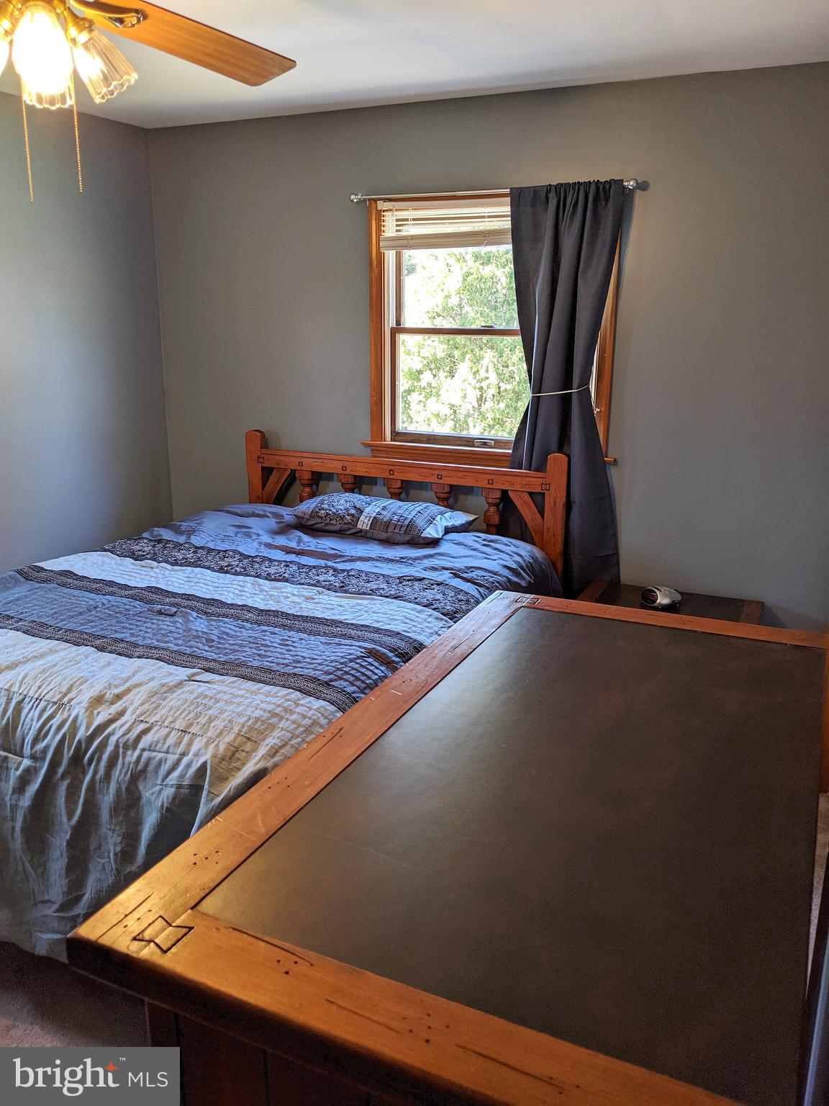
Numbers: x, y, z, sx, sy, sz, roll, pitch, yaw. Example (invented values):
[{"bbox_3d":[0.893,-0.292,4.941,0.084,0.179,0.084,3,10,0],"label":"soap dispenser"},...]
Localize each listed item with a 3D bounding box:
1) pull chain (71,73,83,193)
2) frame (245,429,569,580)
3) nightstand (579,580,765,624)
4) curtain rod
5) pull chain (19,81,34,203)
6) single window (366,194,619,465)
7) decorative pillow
[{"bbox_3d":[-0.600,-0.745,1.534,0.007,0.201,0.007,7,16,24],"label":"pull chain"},{"bbox_3d":[-0.085,0.043,3.847,1.495,1.109,0.080,7,16,24],"label":"frame"},{"bbox_3d":[0.945,0.478,3.301,0.650,0.568,0.450,7,16,24],"label":"nightstand"},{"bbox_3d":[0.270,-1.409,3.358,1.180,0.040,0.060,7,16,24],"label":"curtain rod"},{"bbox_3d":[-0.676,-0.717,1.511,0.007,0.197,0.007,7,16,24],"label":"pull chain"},{"bbox_3d":[0.286,-0.894,3.543,1.070,1.107,0.100,7,16,24],"label":"single window"},{"bbox_3d":[-0.130,-0.153,3.526,0.680,0.140,0.370,7,16,24],"label":"decorative pillow"}]

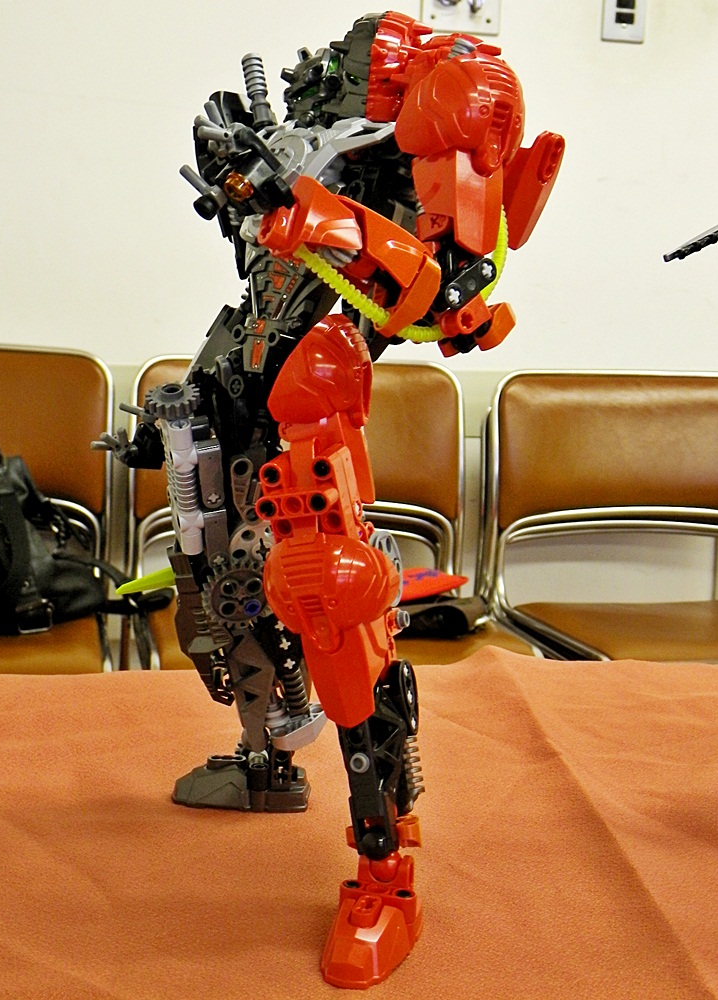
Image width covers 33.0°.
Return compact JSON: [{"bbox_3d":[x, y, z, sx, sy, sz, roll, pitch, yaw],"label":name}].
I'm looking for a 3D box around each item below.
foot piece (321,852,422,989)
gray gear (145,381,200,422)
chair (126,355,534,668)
[{"bbox_3d":[0.005,0.119,0.355,0.026,0.024,0.048,4,9,17],"label":"foot piece"},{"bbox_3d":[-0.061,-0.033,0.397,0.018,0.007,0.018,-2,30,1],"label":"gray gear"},{"bbox_3d":[-0.050,0.230,1.545,0.460,0.800,0.500,0,9,-10],"label":"chair"}]

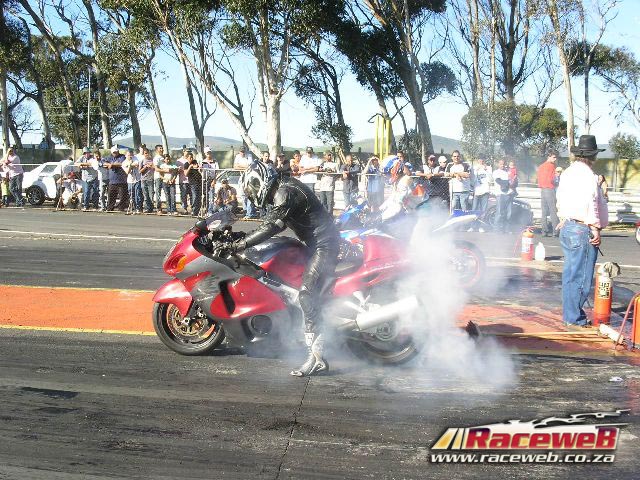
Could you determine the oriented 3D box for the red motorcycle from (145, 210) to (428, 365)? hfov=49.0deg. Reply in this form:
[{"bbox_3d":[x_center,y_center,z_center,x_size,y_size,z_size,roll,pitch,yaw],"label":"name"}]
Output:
[{"bbox_3d":[-0.266,0.400,5.558,2.170,1.140,0.720,2,7,7],"label":"red motorcycle"}]

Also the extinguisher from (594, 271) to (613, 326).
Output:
[{"bbox_3d":[2.820,0.562,6.944,0.180,0.550,0.180,3,8,20],"label":"extinguisher"}]

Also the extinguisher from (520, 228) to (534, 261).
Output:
[{"bbox_3d":[3.260,0.063,10.978,0.200,0.520,0.190,2,7,10],"label":"extinguisher"}]

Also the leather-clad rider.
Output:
[{"bbox_3d":[-0.278,0.171,5.530,0.880,1.600,0.700,2,7,7],"label":"leather-clad rider"}]

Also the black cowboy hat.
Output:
[{"bbox_3d":[2.560,-0.900,6.724,0.360,0.180,0.320,-6,10,-44],"label":"black cowboy hat"}]

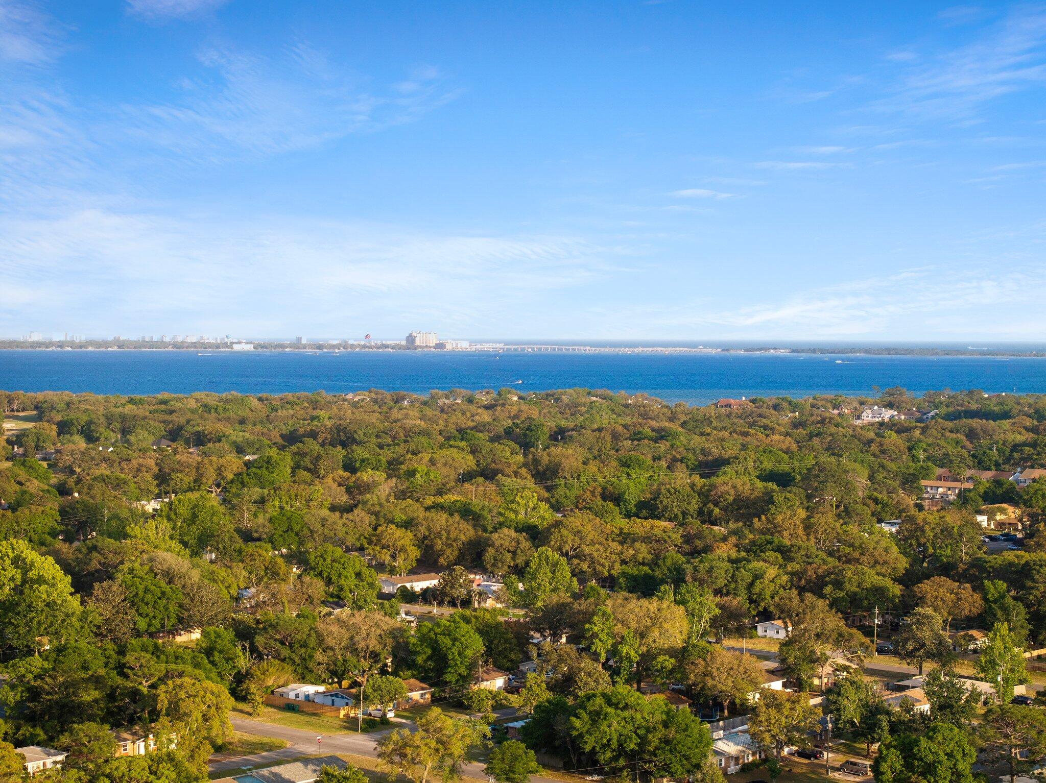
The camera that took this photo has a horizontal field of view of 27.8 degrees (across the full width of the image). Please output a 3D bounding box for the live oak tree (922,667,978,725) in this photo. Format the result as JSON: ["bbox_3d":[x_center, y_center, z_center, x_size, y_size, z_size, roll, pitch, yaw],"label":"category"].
[{"bbox_3d":[70.720,50.680,351.250,9.050,9.680,9.050,0,2,0],"label":"live oak tree"}]

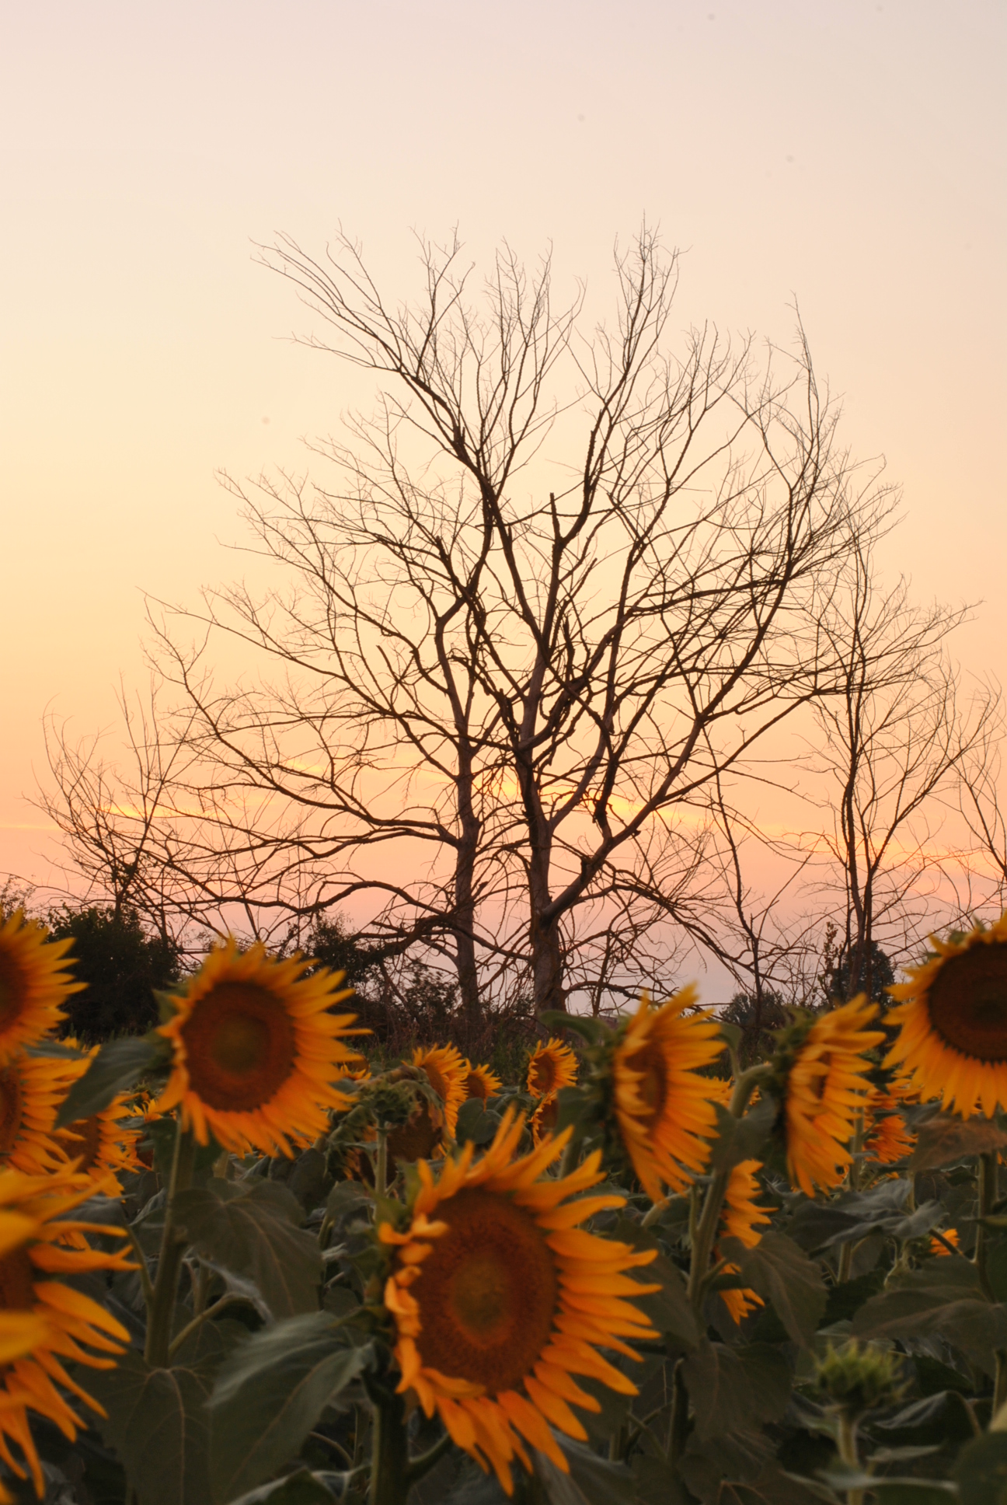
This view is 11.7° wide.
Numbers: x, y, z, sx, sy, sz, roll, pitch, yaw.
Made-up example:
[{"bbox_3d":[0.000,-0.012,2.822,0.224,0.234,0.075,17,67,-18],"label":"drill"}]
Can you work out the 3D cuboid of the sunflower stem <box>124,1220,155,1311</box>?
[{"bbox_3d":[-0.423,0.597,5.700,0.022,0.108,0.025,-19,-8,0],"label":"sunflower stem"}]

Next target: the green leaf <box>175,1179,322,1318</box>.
[{"bbox_3d":[-0.328,0.645,6.300,0.200,0.190,0.100,1,-3,-10],"label":"green leaf"}]

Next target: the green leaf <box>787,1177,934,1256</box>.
[{"bbox_3d":[0.638,0.834,8.800,0.260,0.140,0.190,1,-3,-20],"label":"green leaf"}]

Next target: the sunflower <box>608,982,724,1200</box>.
[{"bbox_3d":[0.202,0.425,6.100,0.090,0.265,0.260,6,0,27],"label":"sunflower"}]

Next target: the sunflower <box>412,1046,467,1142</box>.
[{"bbox_3d":[-0.163,0.876,12.600,0.250,0.250,0.100,3,-4,-43],"label":"sunflower"}]

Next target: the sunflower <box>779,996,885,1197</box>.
[{"bbox_3d":[0.427,0.450,6.400,0.090,0.265,0.250,8,0,20],"label":"sunflower"}]

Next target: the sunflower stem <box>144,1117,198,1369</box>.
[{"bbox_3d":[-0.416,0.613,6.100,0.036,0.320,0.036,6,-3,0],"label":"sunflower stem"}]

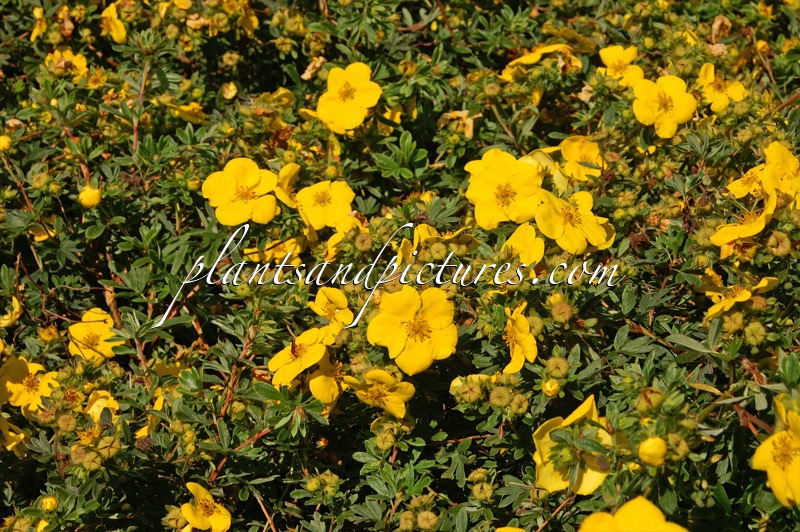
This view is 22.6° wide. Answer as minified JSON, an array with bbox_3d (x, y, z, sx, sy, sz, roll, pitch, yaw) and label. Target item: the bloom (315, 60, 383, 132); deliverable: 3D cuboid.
[{"bbox_3d":[-0.024,-0.079,0.940,0.032,0.010,0.033,7,70,9],"label":"bloom"}]

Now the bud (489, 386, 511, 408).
[{"bbox_3d":[0.037,0.049,0.745,0.009,0.009,0.009,0,63,0],"label":"bud"}]

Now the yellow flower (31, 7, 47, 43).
[{"bbox_3d":[-0.219,-0.146,1.212,0.014,0.021,0.011,-26,5,-39],"label":"yellow flower"}]

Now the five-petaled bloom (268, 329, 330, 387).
[{"bbox_3d":[-0.039,0.035,0.770,0.028,0.010,0.028,-38,27,9],"label":"five-petaled bloom"}]

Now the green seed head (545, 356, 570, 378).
[{"bbox_3d":[0.059,0.038,0.751,0.009,0.007,0.009,0,72,0],"label":"green seed head"}]

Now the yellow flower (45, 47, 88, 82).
[{"bbox_3d":[-0.183,-0.111,1.103,0.026,0.013,0.024,-3,57,-5],"label":"yellow flower"}]

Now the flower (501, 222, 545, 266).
[{"bbox_3d":[0.049,-0.007,0.825,0.023,0.012,0.024,10,72,16],"label":"flower"}]

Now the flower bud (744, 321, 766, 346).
[{"bbox_3d":[0.142,0.027,0.800,0.009,0.008,0.009,0,63,0],"label":"flower bud"}]

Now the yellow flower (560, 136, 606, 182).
[{"bbox_3d":[0.090,-0.052,0.990,0.025,0.009,0.025,-5,60,-10],"label":"yellow flower"}]

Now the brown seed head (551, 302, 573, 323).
[{"bbox_3d":[0.065,0.018,0.810,0.009,0.008,0.009,0,60,0],"label":"brown seed head"}]

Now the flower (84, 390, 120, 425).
[{"bbox_3d":[-0.122,0.058,0.822,0.015,0.014,0.015,-4,70,-8],"label":"flower"}]

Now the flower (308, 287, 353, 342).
[{"bbox_3d":[-0.027,0.018,0.775,0.020,0.012,0.022,5,67,9],"label":"flower"}]

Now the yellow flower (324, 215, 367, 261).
[{"bbox_3d":[-0.023,-0.012,0.830,0.023,0.013,0.021,23,67,32],"label":"yellow flower"}]

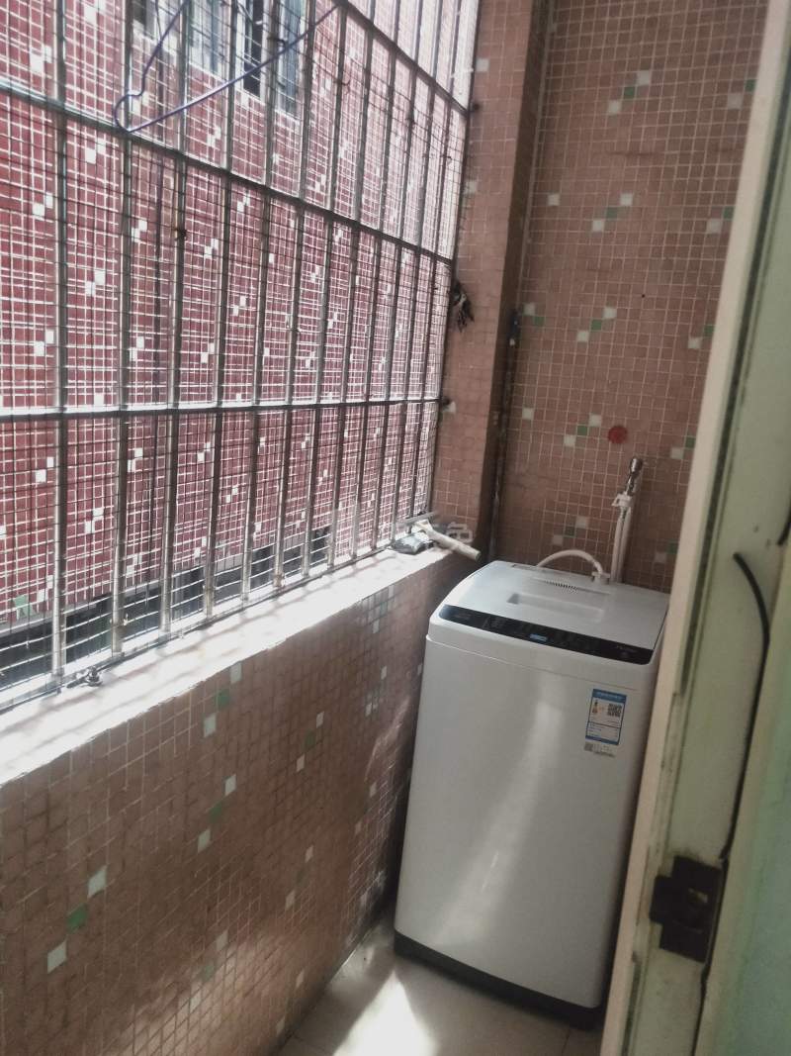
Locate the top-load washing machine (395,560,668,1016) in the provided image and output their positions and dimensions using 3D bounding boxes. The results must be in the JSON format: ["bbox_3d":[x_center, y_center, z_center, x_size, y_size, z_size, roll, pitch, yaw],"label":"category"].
[{"bbox_3d":[0.381,0.627,1.993,0.522,0.920,0.530,10,13,23],"label":"top-load washing machine"}]

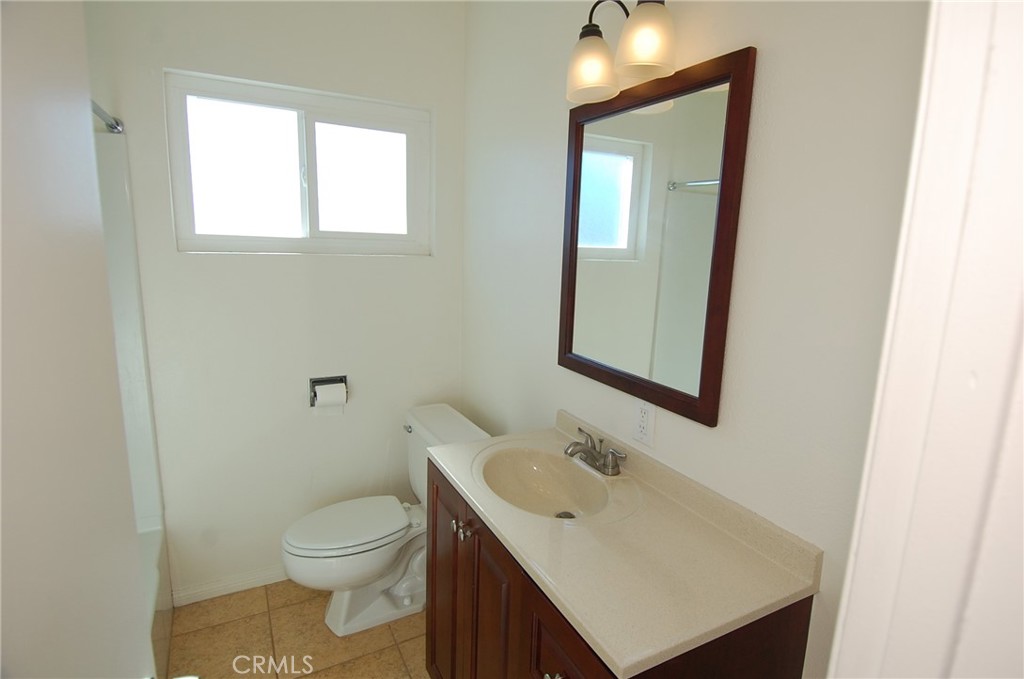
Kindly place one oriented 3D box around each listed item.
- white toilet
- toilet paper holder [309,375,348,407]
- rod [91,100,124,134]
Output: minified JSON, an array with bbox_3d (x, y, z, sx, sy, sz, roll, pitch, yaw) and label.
[{"bbox_3d":[-0.514,0.723,2.014,0.717,0.752,0.480,-3,11,-27],"label":"white toilet"},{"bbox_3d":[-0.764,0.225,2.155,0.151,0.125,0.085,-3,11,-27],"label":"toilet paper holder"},{"bbox_3d":[-0.980,-0.581,1.052,0.060,0.060,1.510,-3,11,-27],"label":"rod"}]

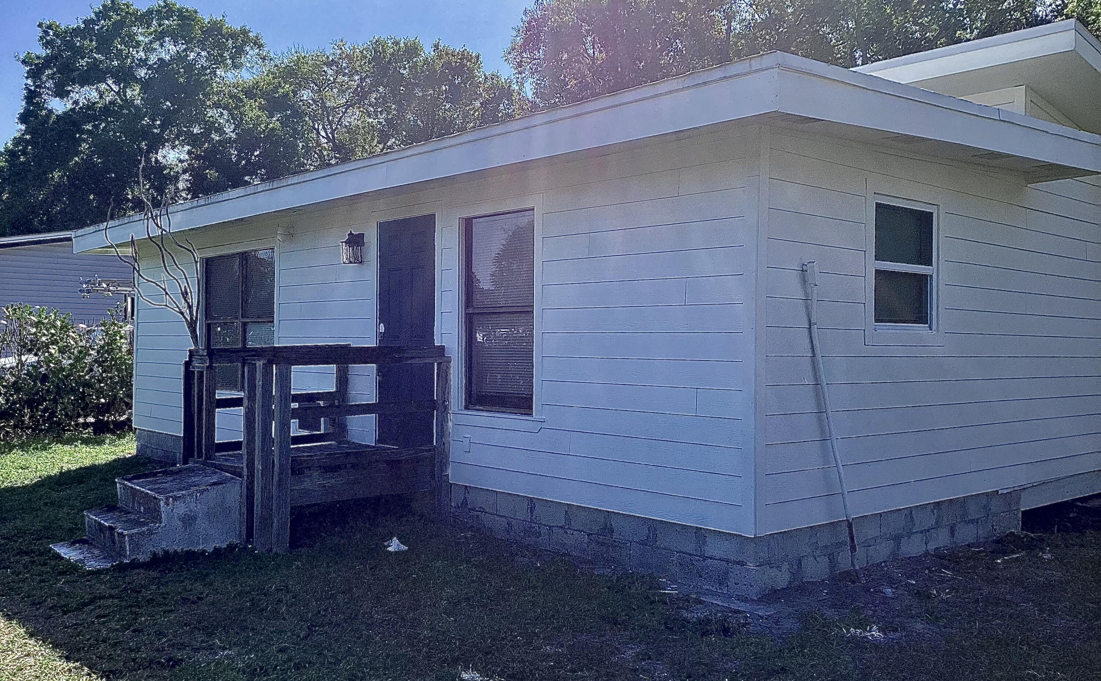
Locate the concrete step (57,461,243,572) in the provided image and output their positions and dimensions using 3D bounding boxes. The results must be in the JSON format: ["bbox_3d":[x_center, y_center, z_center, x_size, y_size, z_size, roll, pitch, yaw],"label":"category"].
[{"bbox_3d":[-2.996,1.288,7.302,1.070,0.535,0.940,1,-1,-42],"label":"concrete step"}]

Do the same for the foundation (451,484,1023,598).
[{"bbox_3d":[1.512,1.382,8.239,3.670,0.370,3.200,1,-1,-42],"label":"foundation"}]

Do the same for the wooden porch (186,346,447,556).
[{"bbox_3d":[-1.981,0.794,8.167,1.660,1.505,1.700,1,-1,-42],"label":"wooden porch"}]

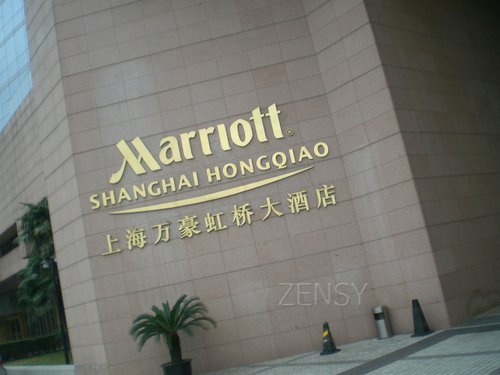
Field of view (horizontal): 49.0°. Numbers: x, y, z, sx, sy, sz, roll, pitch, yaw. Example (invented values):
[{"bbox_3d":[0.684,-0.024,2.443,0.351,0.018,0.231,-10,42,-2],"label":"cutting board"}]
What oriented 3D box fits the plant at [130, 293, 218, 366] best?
[{"bbox_3d":[-1.659,3.526,12.525,1.920,2.000,1.850,-13,-11,5],"label":"plant"}]

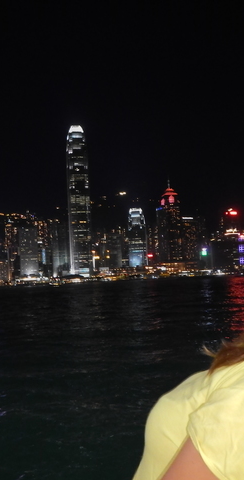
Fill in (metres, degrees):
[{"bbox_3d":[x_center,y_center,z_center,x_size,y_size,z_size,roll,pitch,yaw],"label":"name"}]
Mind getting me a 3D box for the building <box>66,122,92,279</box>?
[{"bbox_3d":[-113.000,-92.100,1387.400,56.000,412.000,56.000,-2,-4,-9],"label":"building"}]

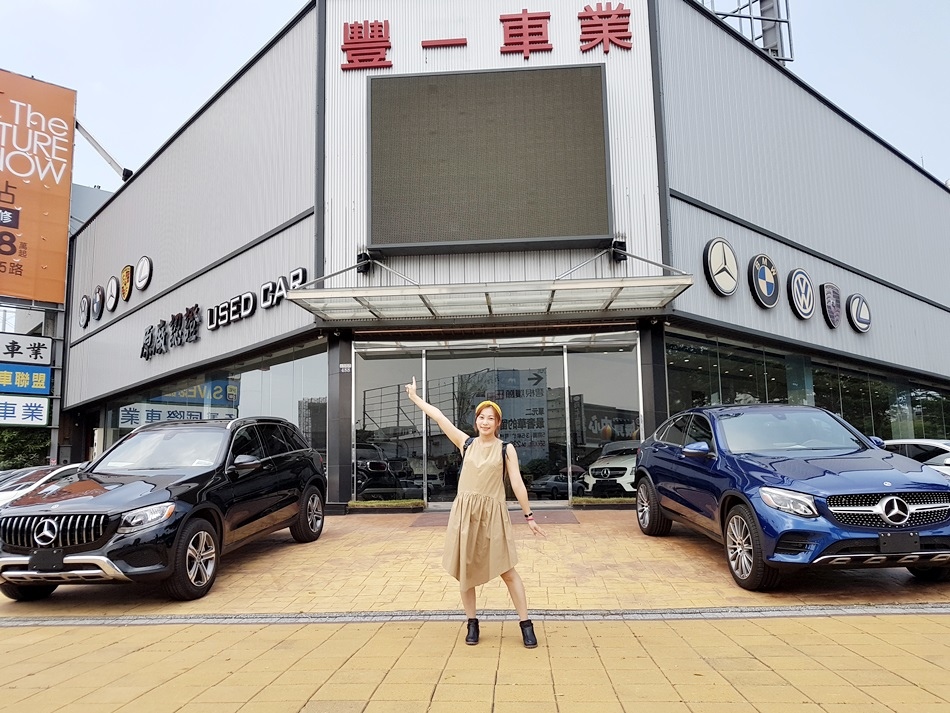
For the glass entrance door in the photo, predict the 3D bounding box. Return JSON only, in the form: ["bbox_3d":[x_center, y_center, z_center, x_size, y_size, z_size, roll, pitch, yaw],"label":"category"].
[{"bbox_3d":[0.351,1.074,12.095,4.878,2.827,0.150,-2,-10,4],"label":"glass entrance door"}]

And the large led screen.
[{"bbox_3d":[0.211,-3.263,11.914,3.965,3.025,0.450,-2,-10,4],"label":"large led screen"}]

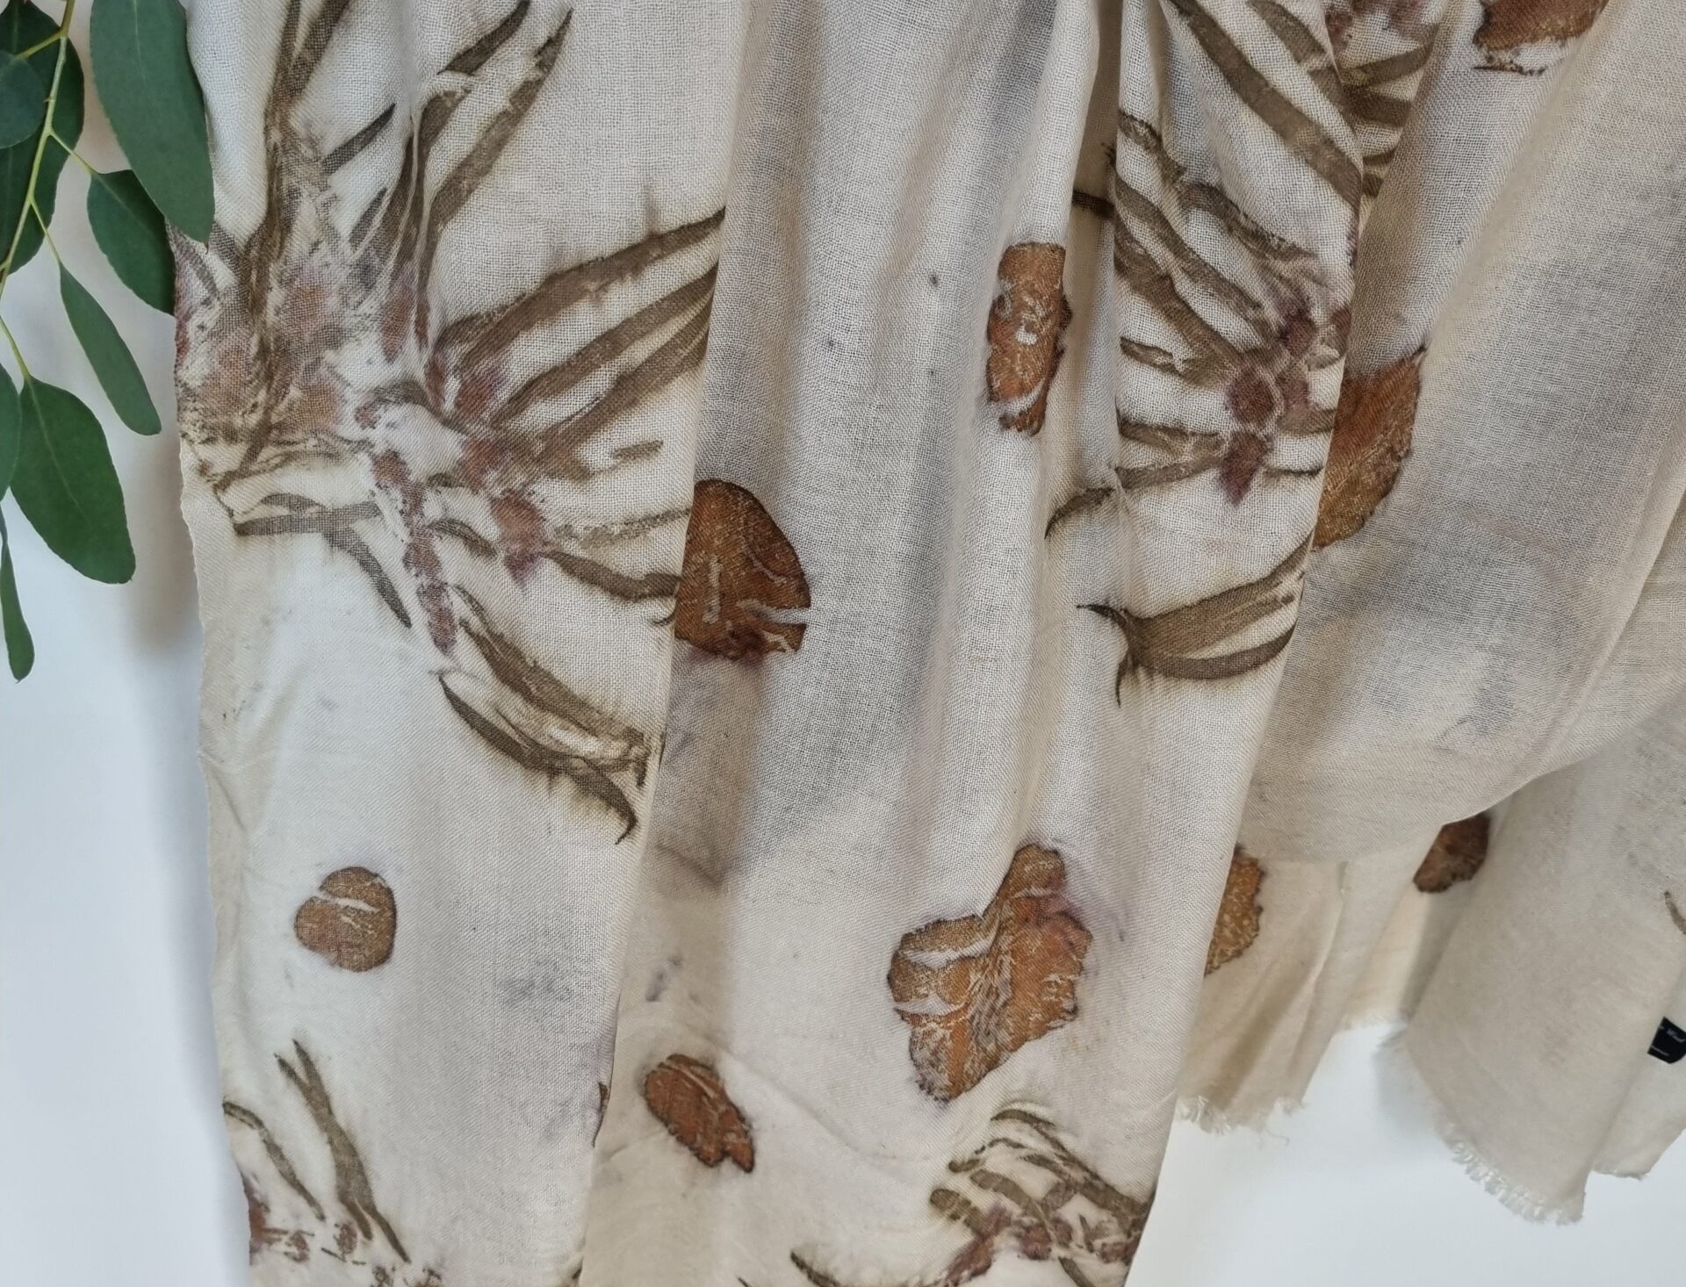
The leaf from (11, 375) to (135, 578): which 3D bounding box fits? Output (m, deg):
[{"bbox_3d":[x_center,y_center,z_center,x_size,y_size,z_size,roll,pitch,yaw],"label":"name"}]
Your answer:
[{"bbox_3d":[-0.225,-0.047,0.495,0.031,0.066,0.014,-15,22,-8],"label":"leaf"}]

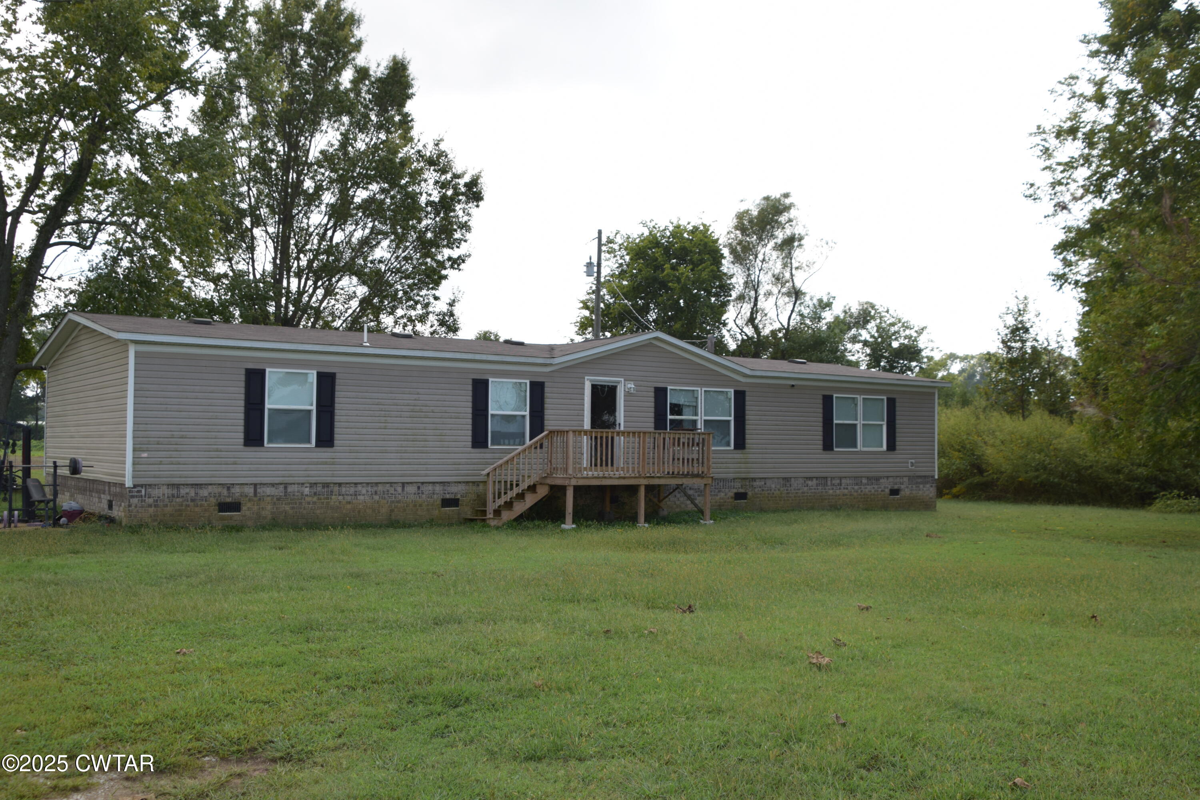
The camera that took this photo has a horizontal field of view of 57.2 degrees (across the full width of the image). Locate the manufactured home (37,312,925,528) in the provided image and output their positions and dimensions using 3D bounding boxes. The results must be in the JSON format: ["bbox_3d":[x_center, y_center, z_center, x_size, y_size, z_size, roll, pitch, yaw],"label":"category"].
[{"bbox_3d":[-1.748,0.672,28.381,21.580,4.200,9.250,2,-3,-35],"label":"manufactured home"}]

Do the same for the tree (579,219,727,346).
[{"bbox_3d":[2.473,-2.525,53.752,7.596,12.548,7.200,1,-2,0],"label":"tree"}]

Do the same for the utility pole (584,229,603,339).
[{"bbox_3d":[-0.285,-1.867,45.791,0.784,10.551,0.450,1,-2,0],"label":"utility pole"}]

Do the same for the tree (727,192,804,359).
[{"bbox_3d":[8.309,-3.315,55.715,4.358,14.391,4.400,1,-2,0],"label":"tree"}]

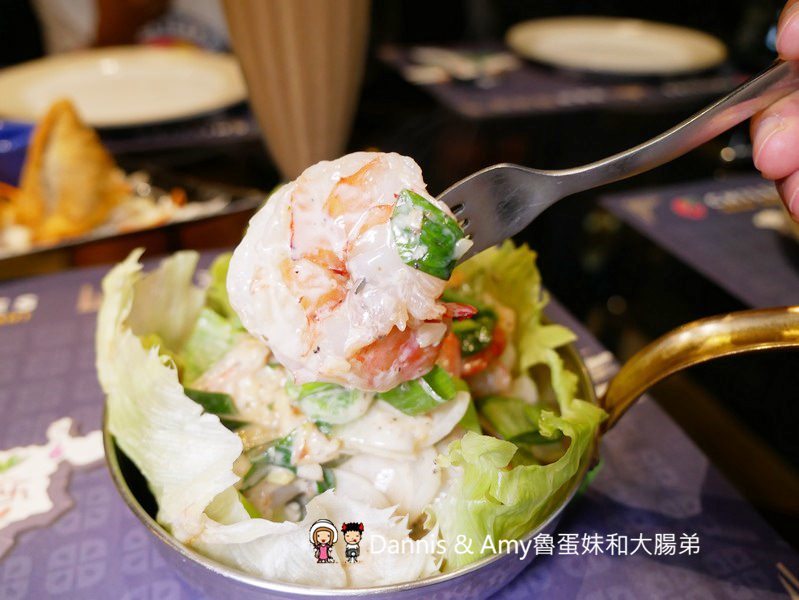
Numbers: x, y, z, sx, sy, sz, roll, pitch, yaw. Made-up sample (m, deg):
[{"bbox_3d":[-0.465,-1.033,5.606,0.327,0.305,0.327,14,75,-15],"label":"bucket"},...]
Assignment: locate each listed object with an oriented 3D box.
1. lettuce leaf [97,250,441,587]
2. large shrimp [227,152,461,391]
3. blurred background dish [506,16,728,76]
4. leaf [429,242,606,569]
[{"bbox_3d":[-0.045,0.037,0.175,0.060,0.056,0.130,-29,47,-34],"label":"lettuce leaf"},{"bbox_3d":[-0.015,-0.008,0.168,0.060,0.056,0.046,2,37,0],"label":"large shrimp"},{"bbox_3d":[0.242,-0.288,0.689,0.244,0.024,0.244,1,37,-1],"label":"blurred background dish"},{"bbox_3d":[0.039,0.031,0.187,0.048,0.053,0.117,11,38,12],"label":"leaf"}]

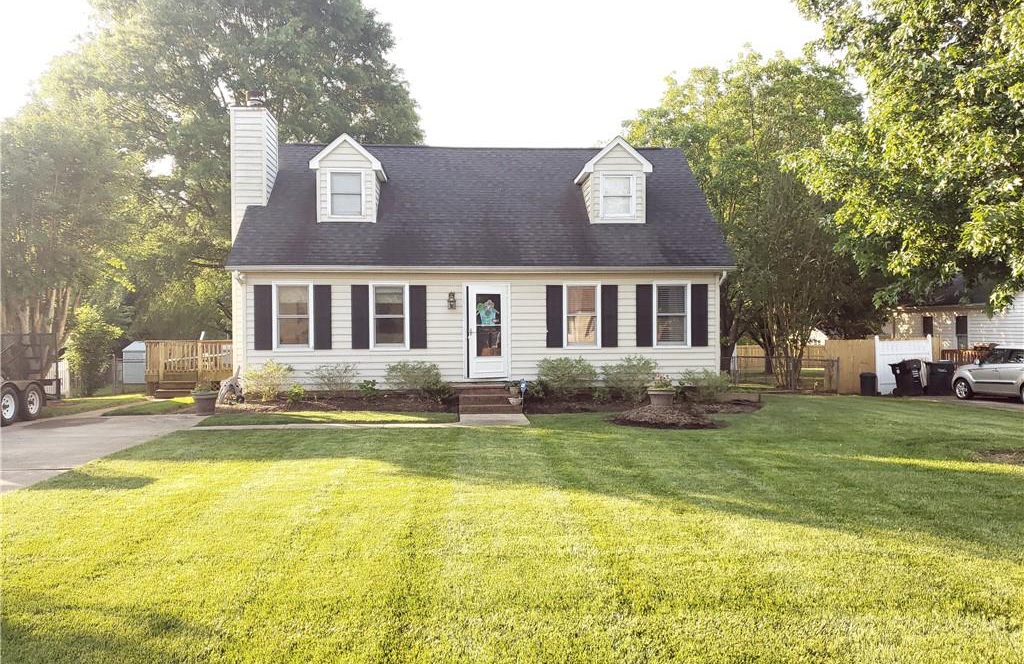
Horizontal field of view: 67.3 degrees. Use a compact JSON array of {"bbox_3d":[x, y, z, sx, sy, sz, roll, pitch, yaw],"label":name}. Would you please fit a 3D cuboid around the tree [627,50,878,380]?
[{"bbox_3d":[8.130,-3.905,26.000,8.000,11.200,7.200,0,0,-5],"label":"tree"}]

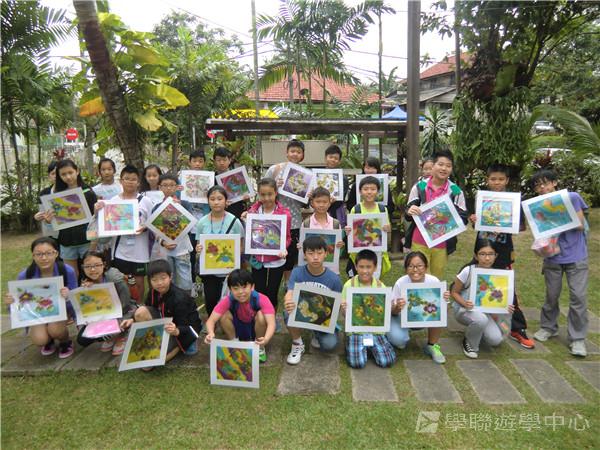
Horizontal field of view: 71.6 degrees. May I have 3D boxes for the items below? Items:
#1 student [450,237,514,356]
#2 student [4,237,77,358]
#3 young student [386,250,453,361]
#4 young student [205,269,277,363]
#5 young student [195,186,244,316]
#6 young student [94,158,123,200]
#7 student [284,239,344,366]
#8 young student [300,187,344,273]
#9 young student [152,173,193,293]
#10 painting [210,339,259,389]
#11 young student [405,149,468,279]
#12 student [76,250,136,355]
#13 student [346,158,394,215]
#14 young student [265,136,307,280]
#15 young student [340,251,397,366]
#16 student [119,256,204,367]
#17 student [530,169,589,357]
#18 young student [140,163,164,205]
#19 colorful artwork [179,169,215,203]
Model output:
[{"bbox_3d":[1.428,0.565,3.318,0.440,0.920,0.500,-5,11,-24],"label":"student"},{"bbox_3d":[-1.968,0.635,3.204,0.450,0.930,0.540,-4,10,-20],"label":"student"},{"bbox_3d":[0.948,0.620,3.300,0.450,0.840,0.550,0,10,6],"label":"young student"},{"bbox_3d":[-0.436,0.653,3.050,0.500,0.696,0.620,-1,9,-5],"label":"young student"},{"bbox_3d":[-0.674,0.360,3.486,0.410,1.340,0.320,-2,10,-5],"label":"young student"},{"bbox_3d":[-1.874,0.079,4.164,0.380,1.489,0.270,-2,9,-11],"label":"young student"},{"bbox_3d":[0.097,0.529,3.220,0.460,0.888,0.620,0,9,0],"label":"student"},{"bbox_3d":[0.189,0.323,3.604,0.430,1.295,0.340,0,10,0],"label":"young student"},{"bbox_3d":[-1.149,0.196,3.854,0.410,1.352,0.380,-1,9,-9],"label":"young student"},{"bbox_3d":[-0.429,0.924,2.760,0.315,0.315,0.015,2,9,0],"label":"painting"},{"bbox_3d":[1.109,0.147,3.499,0.500,1.557,0.380,1,9,9],"label":"young student"},{"bbox_3d":[-1.506,0.604,3.361,0.450,0.828,0.500,-2,10,-8],"label":"student"},{"bbox_3d":[0.734,0.055,4.269,0.450,1.480,0.320,0,10,3],"label":"student"},{"bbox_3d":[-0.109,0.002,4.078,0.460,1.666,0.360,-1,9,-6],"label":"young student"},{"bbox_3d":[0.530,0.629,3.219,0.410,0.860,0.530,0,10,4],"label":"young student"},{"bbox_3d":[-1.025,0.620,3.080,0.460,0.750,0.560,5,10,30],"label":"student"},{"bbox_3d":[2.092,0.272,3.366,0.440,1.470,0.380,5,11,32],"label":"student"},{"bbox_3d":[-1.500,0.152,4.229,0.420,1.470,0.280,-3,10,-10],"label":"young student"},{"bbox_3d":[-0.970,-0.364,3.950,0.315,0.315,0.020,0,9,-7],"label":"colorful artwork"}]

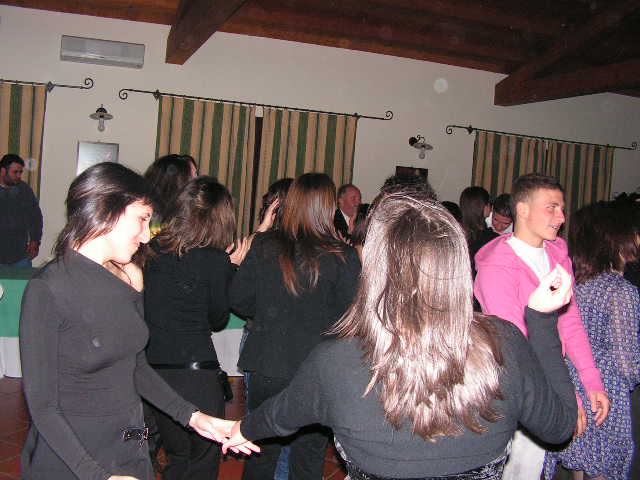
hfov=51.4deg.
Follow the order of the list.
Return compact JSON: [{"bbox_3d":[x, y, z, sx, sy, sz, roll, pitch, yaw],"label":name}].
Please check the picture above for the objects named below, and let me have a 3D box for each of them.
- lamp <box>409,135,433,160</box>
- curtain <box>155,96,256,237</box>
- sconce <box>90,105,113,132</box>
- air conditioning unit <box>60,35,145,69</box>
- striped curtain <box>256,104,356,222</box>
[{"bbox_3d":[1.266,-1.171,8.452,0.240,0.307,0.350,2,4,-21],"label":"lamp"},{"bbox_3d":[-1.301,-0.680,7.608,1.134,1.735,0.130,2,4,-21],"label":"curtain"},{"bbox_3d":[-2.324,-1.292,7.077,0.240,0.293,0.350,2,4,-21],"label":"sconce"},{"bbox_3d":[-2.303,-1.982,7.101,0.825,0.240,0.200,2,4,-21],"label":"air conditioning unit"},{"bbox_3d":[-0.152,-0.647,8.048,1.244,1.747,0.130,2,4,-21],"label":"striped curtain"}]

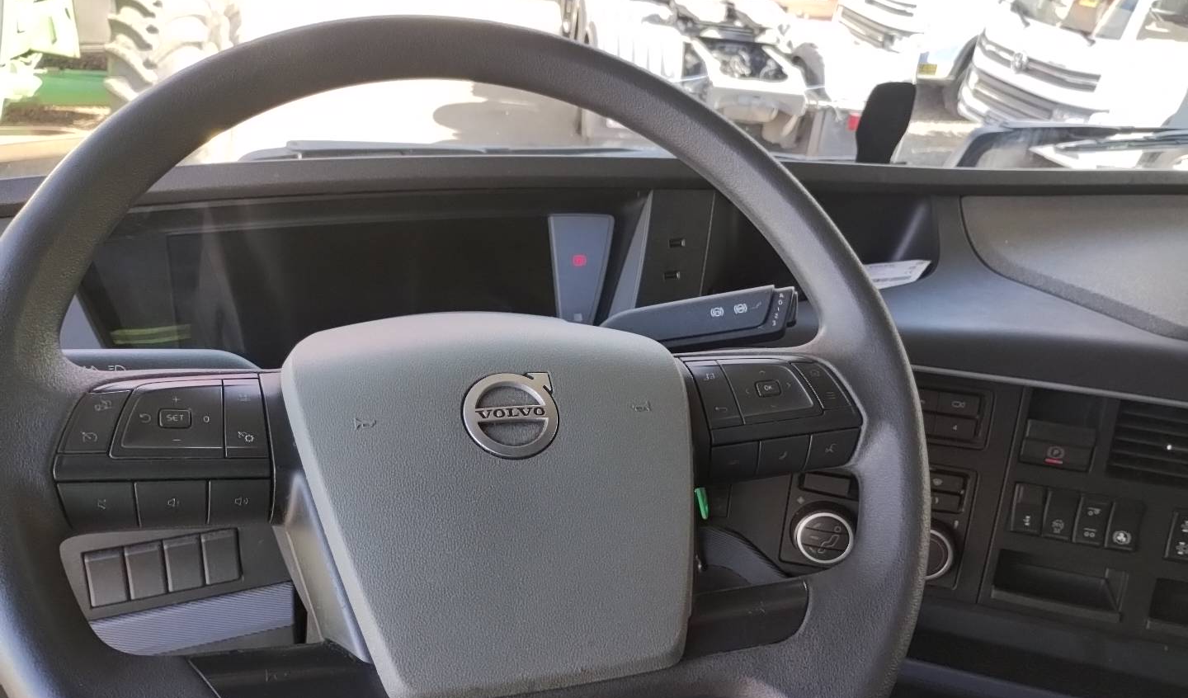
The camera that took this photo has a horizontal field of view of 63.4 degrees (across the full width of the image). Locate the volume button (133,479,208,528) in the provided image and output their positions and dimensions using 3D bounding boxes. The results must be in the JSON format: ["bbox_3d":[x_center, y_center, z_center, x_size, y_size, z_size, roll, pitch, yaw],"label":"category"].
[{"bbox_3d":[-0.175,0.062,0.399,0.028,0.022,0.008,-1,20,-26],"label":"volume button"}]

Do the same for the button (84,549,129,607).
[{"bbox_3d":[-0.308,0.143,0.609,0.021,0.040,0.010,-7,25,-24],"label":"button"}]

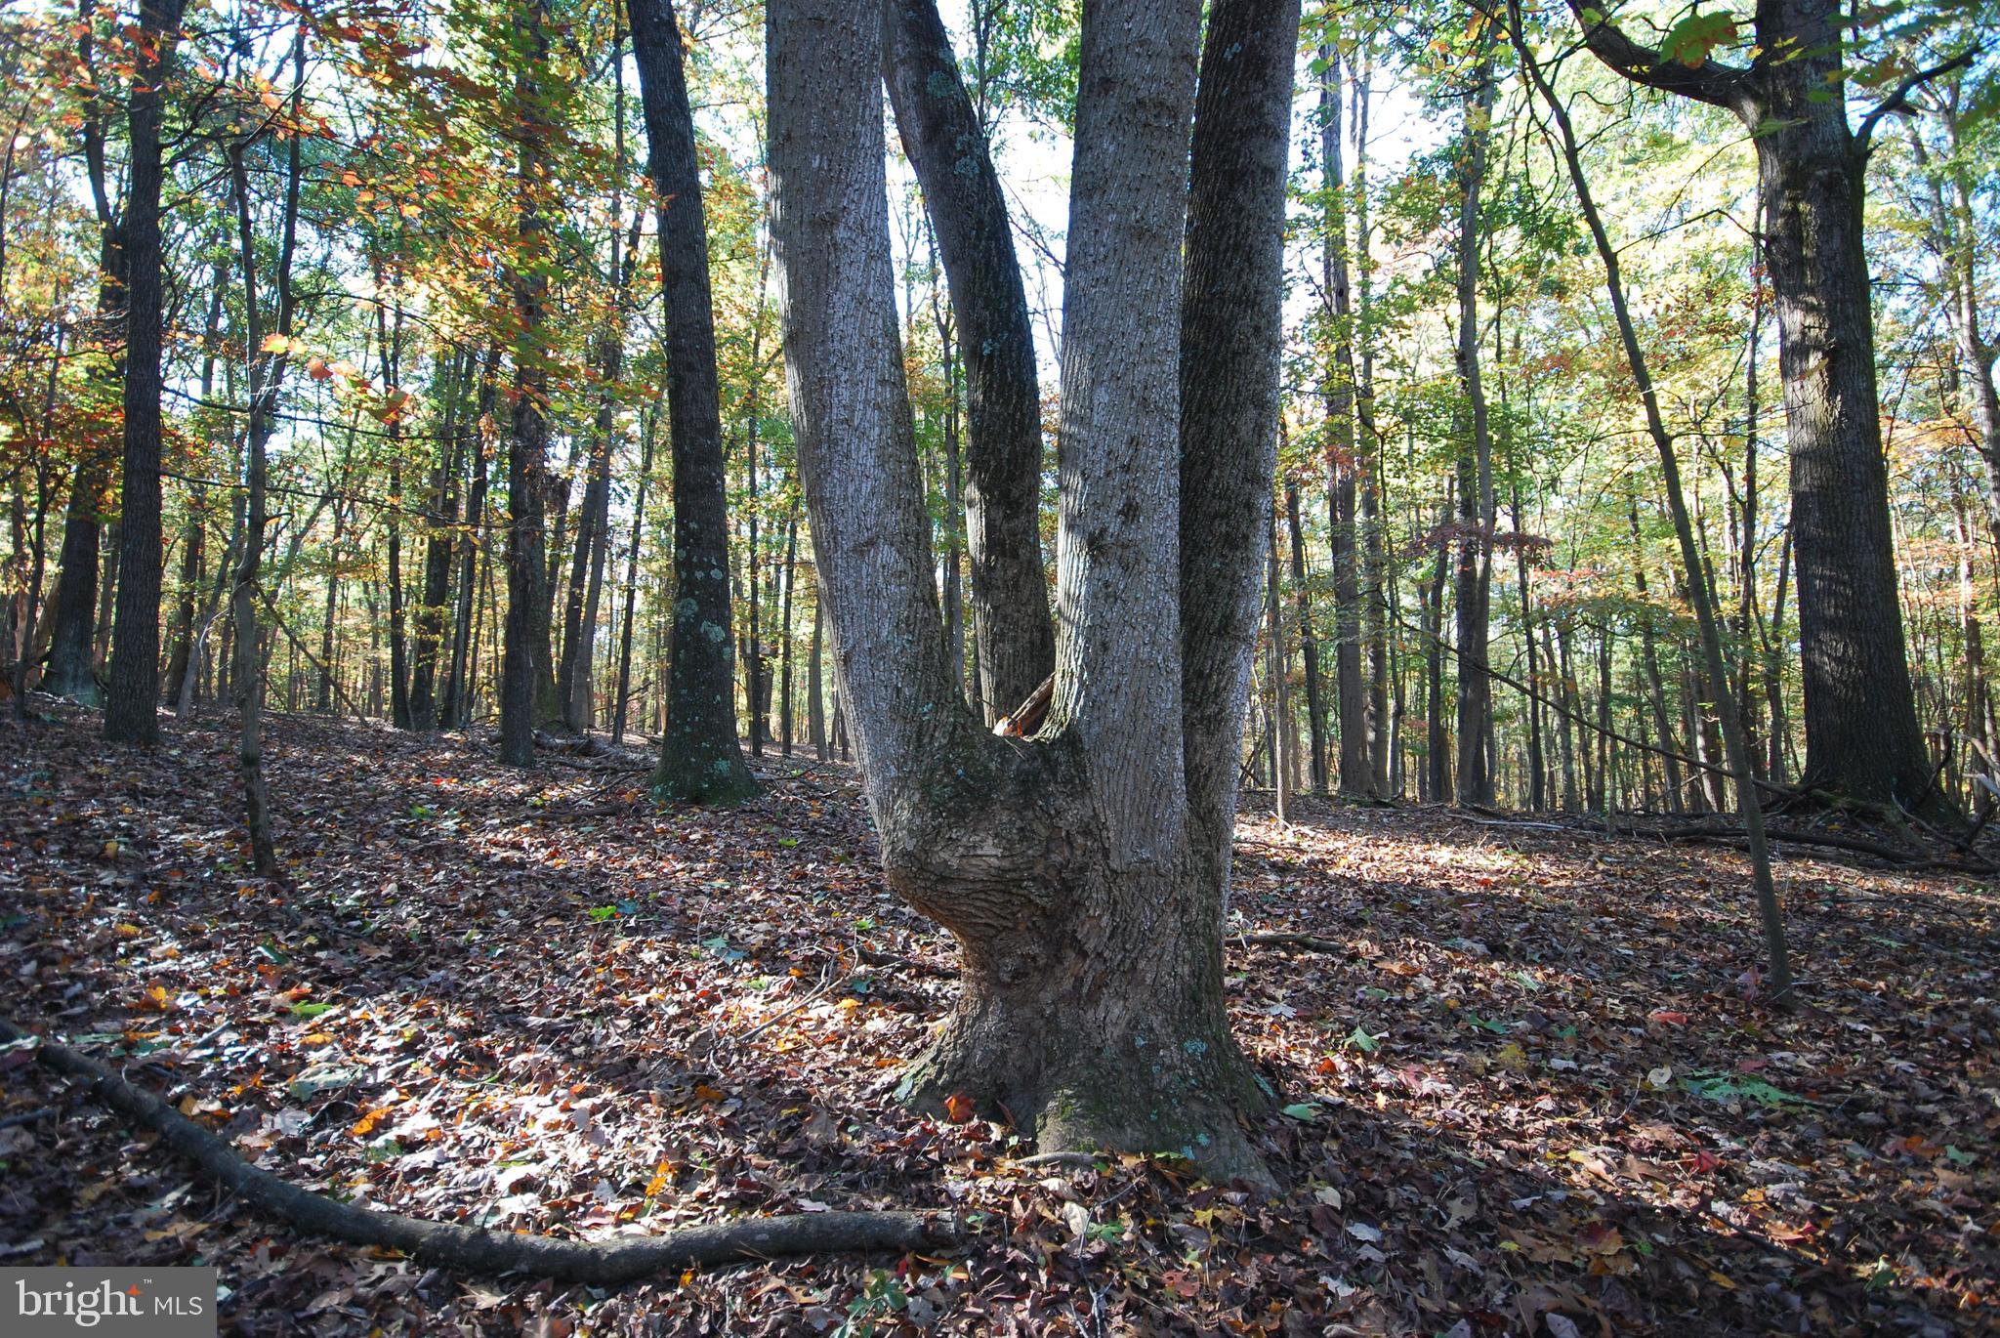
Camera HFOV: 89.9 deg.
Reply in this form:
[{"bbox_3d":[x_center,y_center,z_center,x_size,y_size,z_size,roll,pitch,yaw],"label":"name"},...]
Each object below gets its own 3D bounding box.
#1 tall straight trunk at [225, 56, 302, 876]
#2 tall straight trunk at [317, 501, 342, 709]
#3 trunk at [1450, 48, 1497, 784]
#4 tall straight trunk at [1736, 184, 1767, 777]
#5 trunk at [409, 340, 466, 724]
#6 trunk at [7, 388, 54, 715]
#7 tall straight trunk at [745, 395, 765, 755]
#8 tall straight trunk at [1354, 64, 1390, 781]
[{"bbox_3d":[-4.250,-1.267,5.782,0.402,4.873,0.210,0,-5,-36],"label":"tall straight trunk"},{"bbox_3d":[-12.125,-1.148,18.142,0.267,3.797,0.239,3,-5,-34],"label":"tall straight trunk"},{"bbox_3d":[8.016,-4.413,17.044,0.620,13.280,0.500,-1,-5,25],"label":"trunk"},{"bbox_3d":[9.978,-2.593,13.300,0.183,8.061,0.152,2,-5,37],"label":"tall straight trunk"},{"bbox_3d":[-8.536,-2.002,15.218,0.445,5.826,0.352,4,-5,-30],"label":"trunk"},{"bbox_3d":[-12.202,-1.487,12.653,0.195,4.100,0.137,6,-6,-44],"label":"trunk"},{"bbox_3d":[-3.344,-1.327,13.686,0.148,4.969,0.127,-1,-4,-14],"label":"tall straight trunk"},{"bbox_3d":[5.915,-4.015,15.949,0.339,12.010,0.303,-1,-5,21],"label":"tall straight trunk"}]

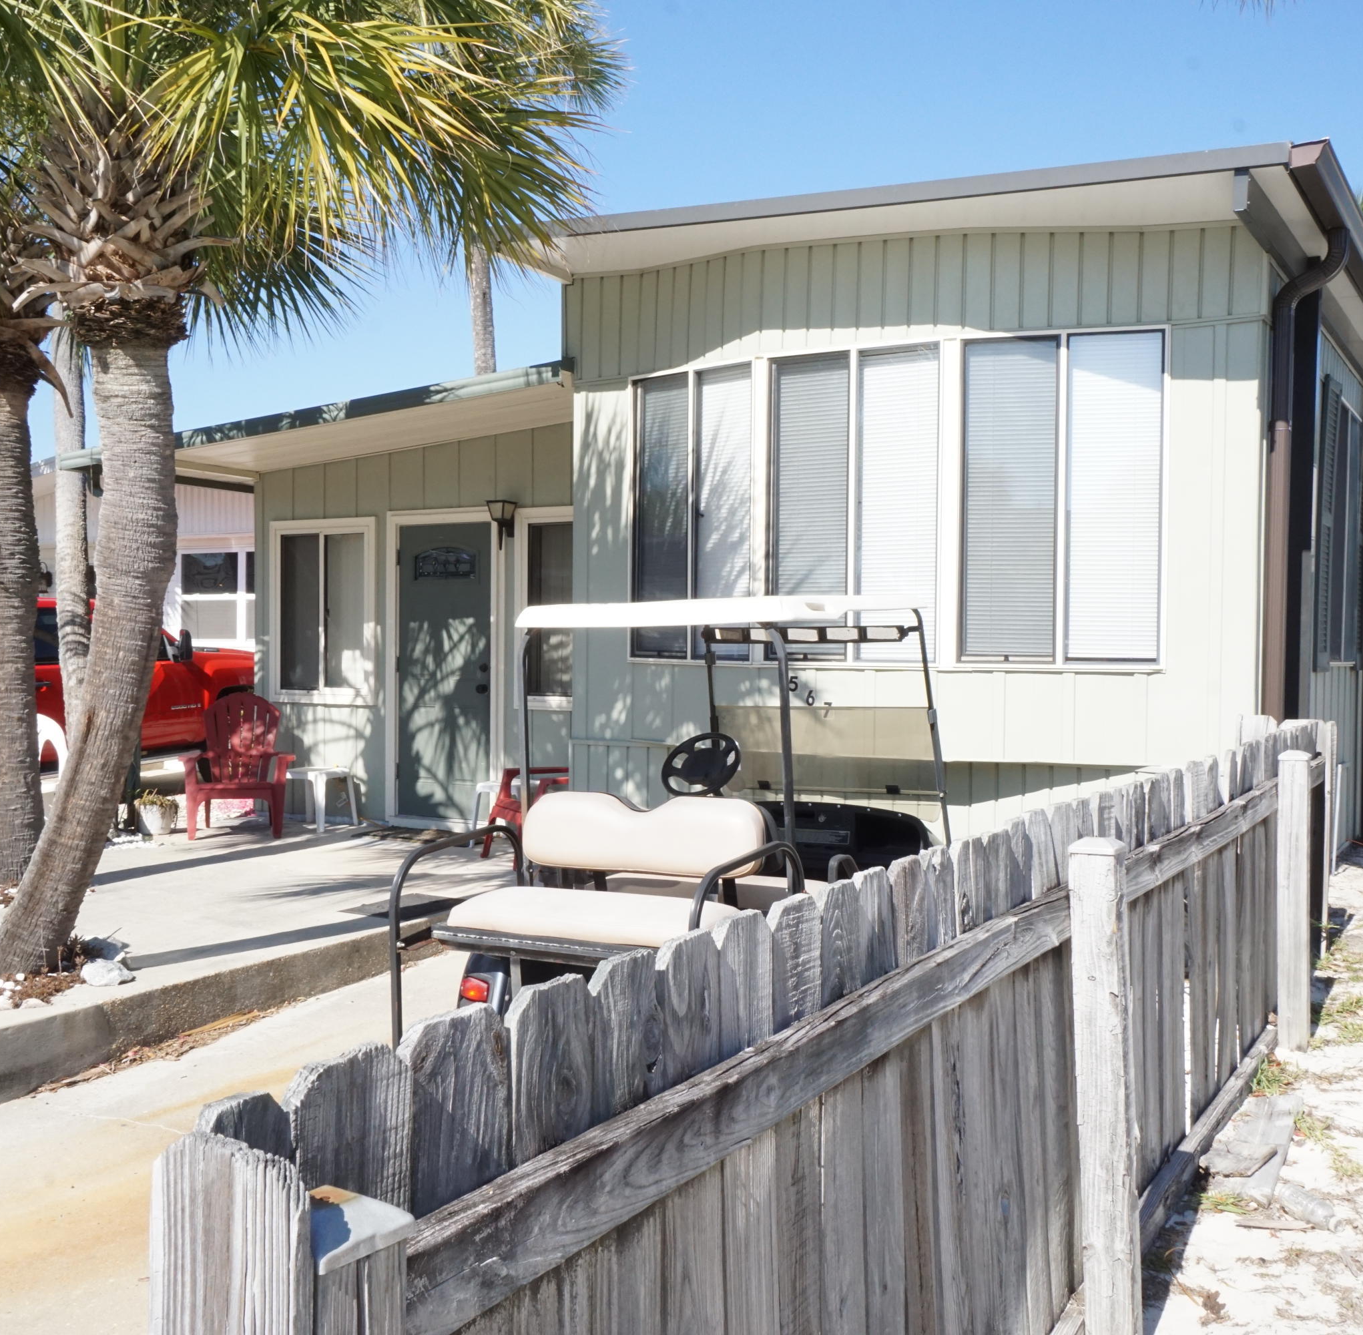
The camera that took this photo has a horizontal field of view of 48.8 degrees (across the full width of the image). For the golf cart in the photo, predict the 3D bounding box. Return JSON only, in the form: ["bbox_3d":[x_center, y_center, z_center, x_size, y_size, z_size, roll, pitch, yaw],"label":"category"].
[{"bbox_3d":[0.198,0.559,5.656,1.200,1.740,2.800,1,1,27],"label":"golf cart"}]

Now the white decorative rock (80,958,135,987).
[{"bbox_3d":[-2.127,1.125,5.564,0.188,0.085,0.140,0,1,-21],"label":"white decorative rock"}]

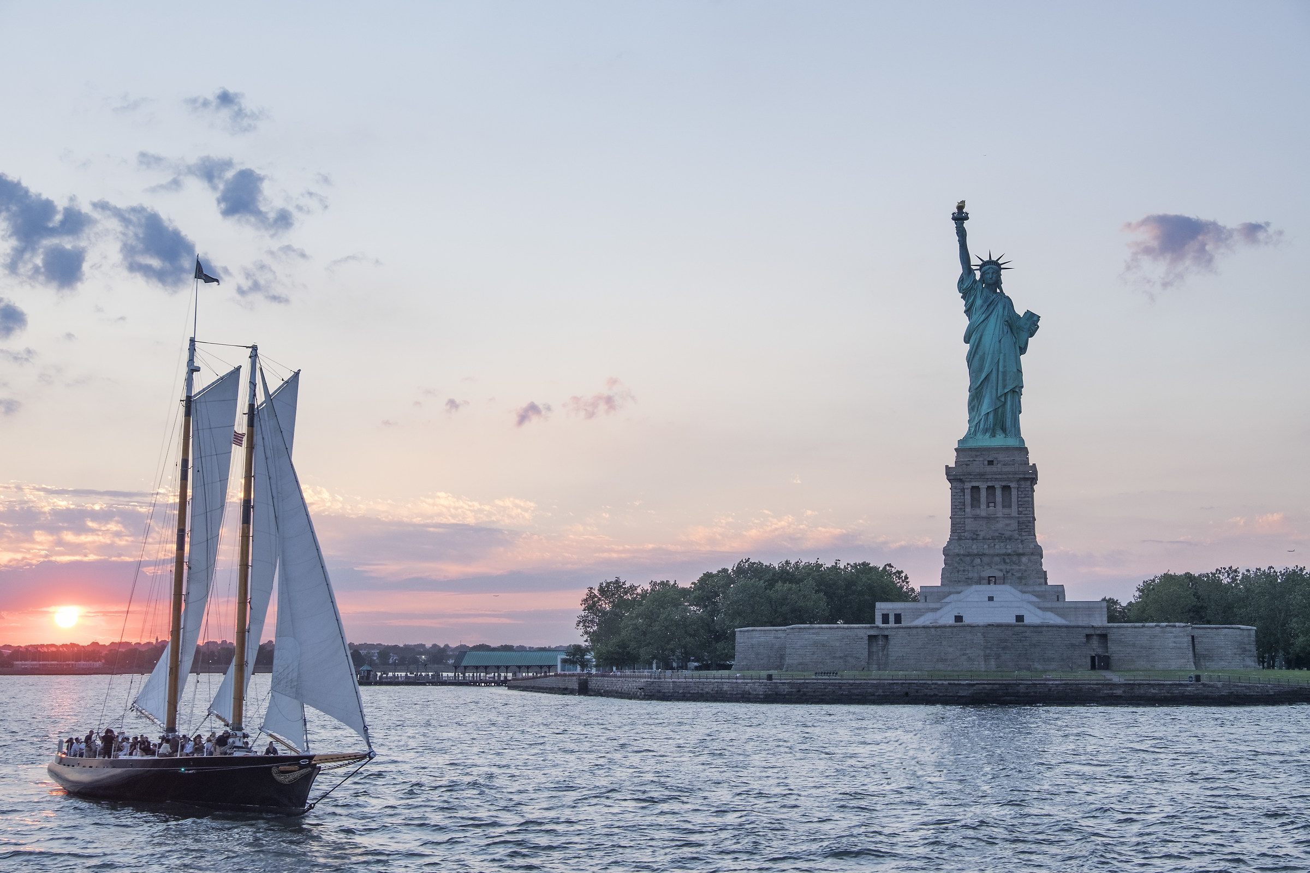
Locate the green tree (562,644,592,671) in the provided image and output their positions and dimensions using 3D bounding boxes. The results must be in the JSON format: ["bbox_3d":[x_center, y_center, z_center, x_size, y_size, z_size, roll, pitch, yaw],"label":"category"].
[{"bbox_3d":[-16.030,45.650,435.000,6.100,5.600,5.800,0,-6,0],"label":"green tree"}]

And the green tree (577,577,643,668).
[{"bbox_3d":[-9.280,39.000,440.000,14.200,19.000,13.800,0,-6,0],"label":"green tree"}]

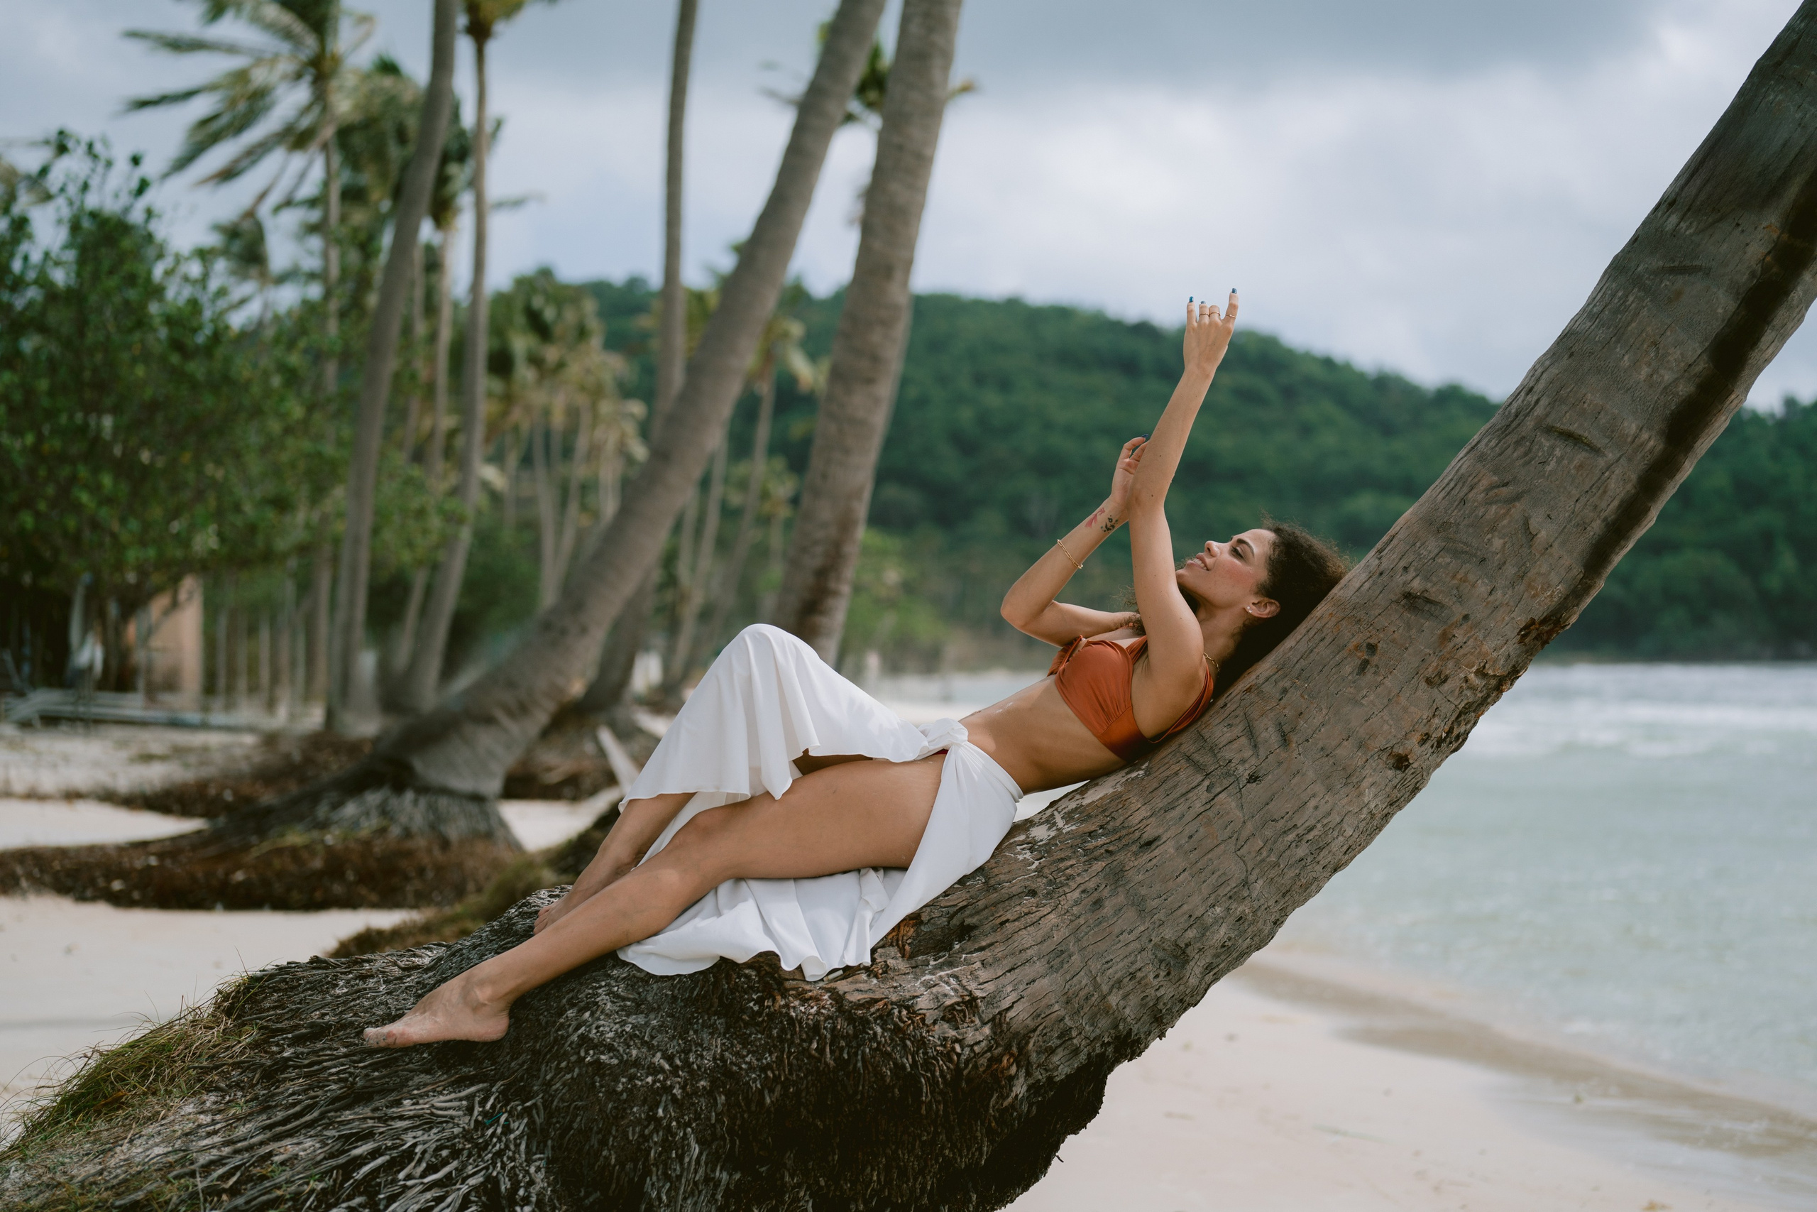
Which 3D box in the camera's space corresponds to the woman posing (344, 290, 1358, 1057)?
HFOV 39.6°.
[{"bbox_3d":[-0.118,0.209,4.060,1.750,0.660,0.550,-28,11,-5],"label":"woman posing"}]

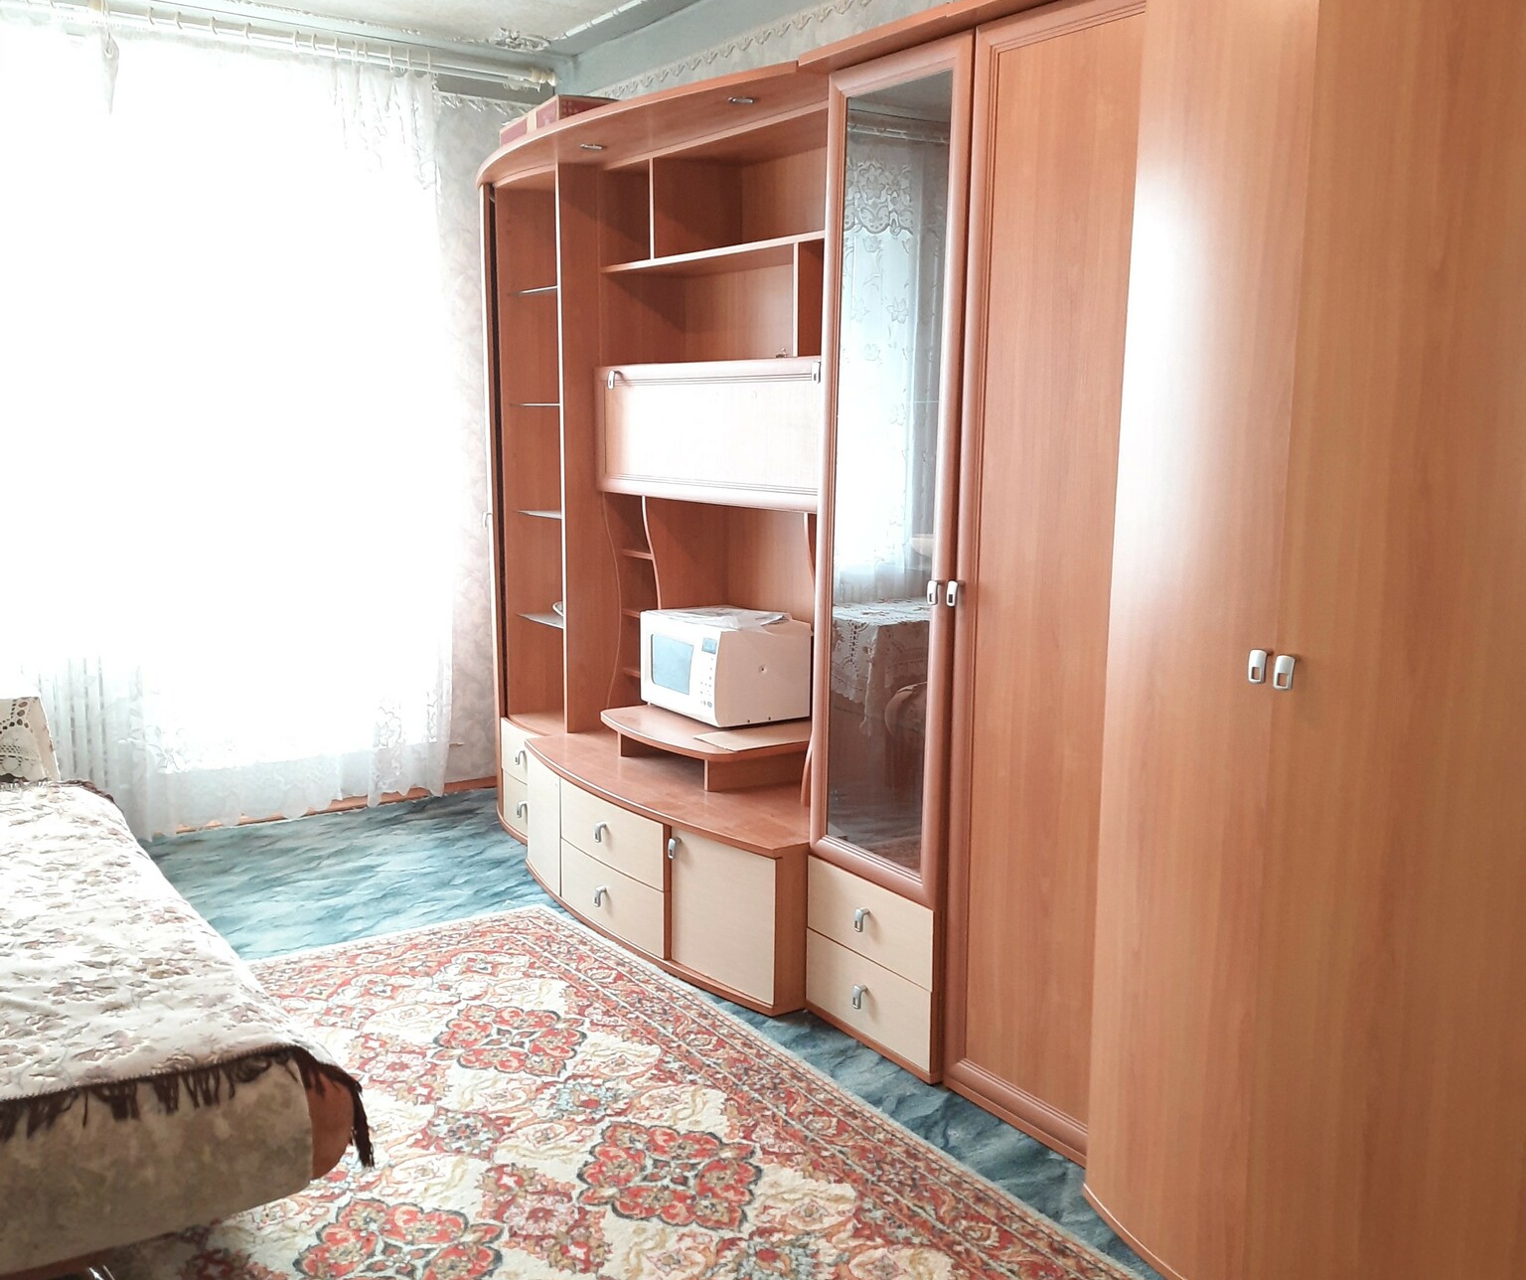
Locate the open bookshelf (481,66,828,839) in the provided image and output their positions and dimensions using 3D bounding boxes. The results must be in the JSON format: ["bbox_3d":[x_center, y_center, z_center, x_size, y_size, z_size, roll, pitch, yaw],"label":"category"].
[{"bbox_3d":[-0.267,-0.512,4.009,0.582,1.733,1.870,-5,11,-34],"label":"open bookshelf"}]

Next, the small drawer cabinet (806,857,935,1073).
[{"bbox_3d":[0.419,0.695,3.256,0.449,0.359,0.456,-5,11,-34],"label":"small drawer cabinet"}]

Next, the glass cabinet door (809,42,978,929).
[{"bbox_3d":[0.264,-0.323,2.973,0.052,1.723,0.459,-5,11,-34],"label":"glass cabinet door"}]

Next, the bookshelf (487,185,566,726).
[{"bbox_3d":[-0.608,-0.576,4.598,0.425,1.726,0.480,-5,11,-34],"label":"bookshelf"}]

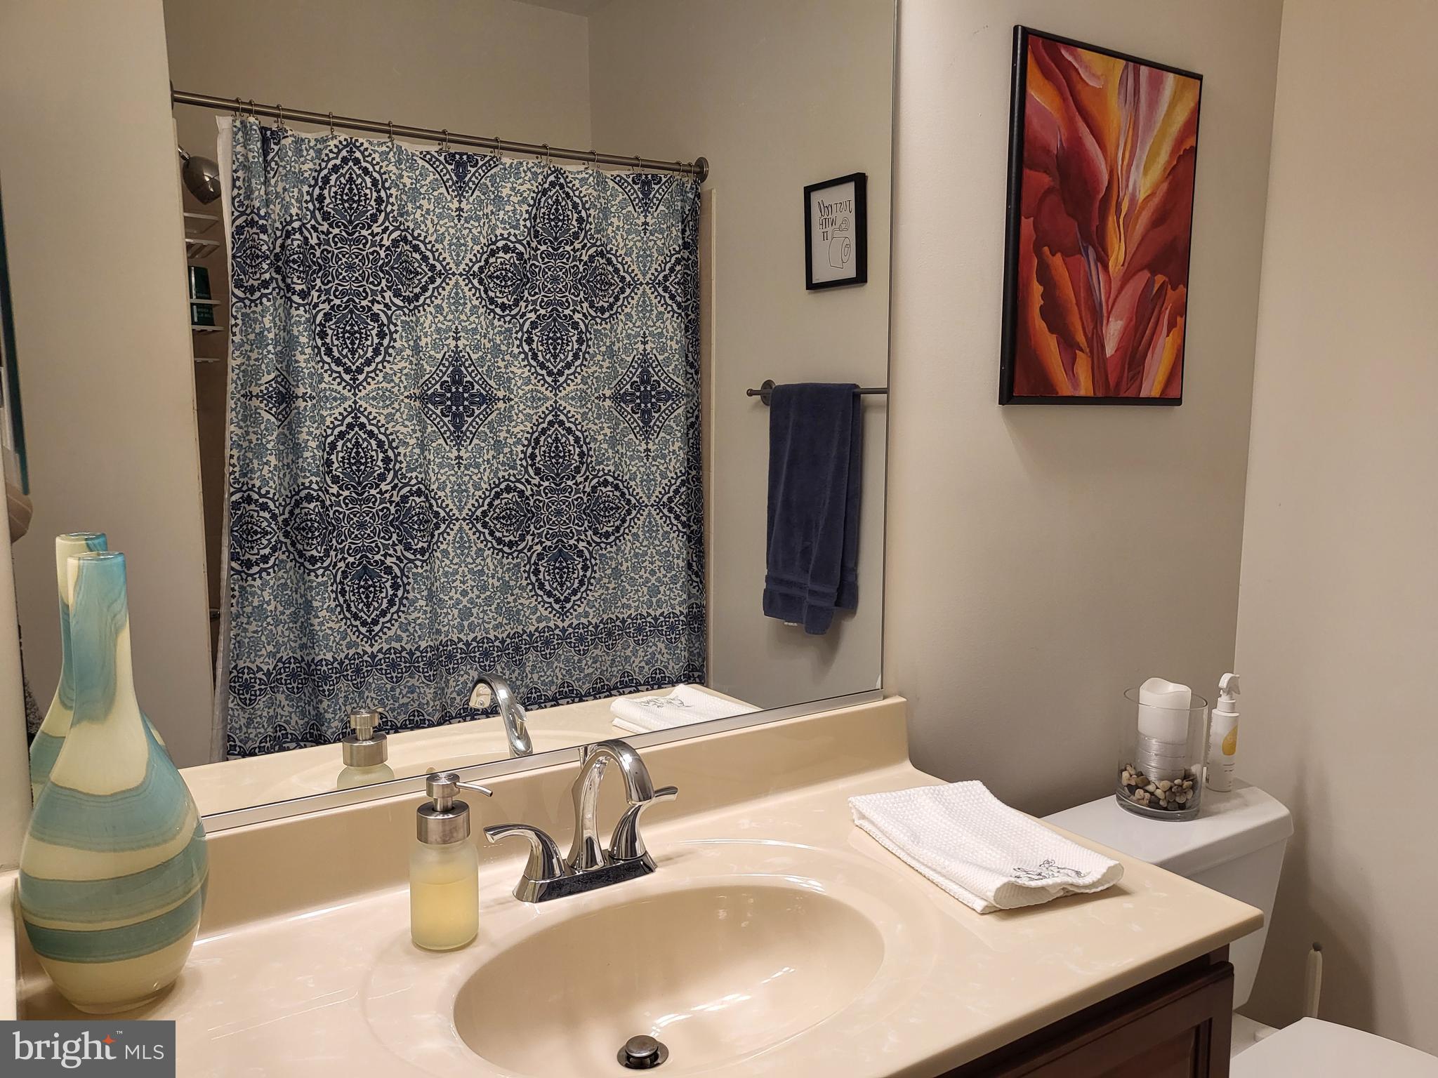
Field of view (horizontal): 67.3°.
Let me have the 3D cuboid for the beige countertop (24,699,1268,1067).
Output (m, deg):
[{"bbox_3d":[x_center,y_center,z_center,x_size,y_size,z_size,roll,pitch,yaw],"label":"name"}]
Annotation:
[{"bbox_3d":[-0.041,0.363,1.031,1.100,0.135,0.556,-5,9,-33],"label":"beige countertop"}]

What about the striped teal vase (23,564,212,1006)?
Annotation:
[{"bbox_3d":[-0.525,0.208,0.925,0.141,0.392,0.141,-5,9,-33],"label":"striped teal vase"}]

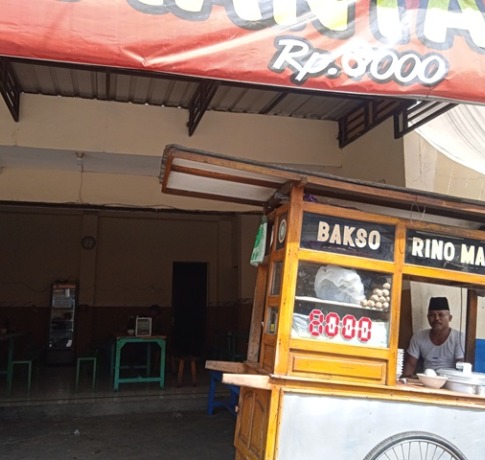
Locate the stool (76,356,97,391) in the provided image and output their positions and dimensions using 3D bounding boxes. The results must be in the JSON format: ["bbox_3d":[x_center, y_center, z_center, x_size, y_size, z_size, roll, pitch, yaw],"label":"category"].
[{"bbox_3d":[-2.139,1.977,6.845,0.260,0.440,0.270,2,-9,-13],"label":"stool"}]

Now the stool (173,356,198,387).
[{"bbox_3d":[-0.830,2.050,7.242,0.320,0.430,0.320,2,-9,-13],"label":"stool"}]

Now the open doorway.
[{"bbox_3d":[-1.174,1.783,11.050,0.840,2.120,0.120,2,-9,-13],"label":"open doorway"}]

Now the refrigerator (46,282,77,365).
[{"bbox_3d":[-3.605,1.882,9.990,0.510,1.600,0.520,2,-9,-13],"label":"refrigerator"}]

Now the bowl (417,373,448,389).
[{"bbox_3d":[1.026,0.817,2.670,0.170,0.072,0.170,7,-10,1],"label":"bowl"}]

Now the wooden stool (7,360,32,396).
[{"bbox_3d":[-2.883,1.928,6.520,0.260,0.430,0.270,2,-9,-13],"label":"wooden stool"}]

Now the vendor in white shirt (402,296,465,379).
[{"bbox_3d":[1.424,1.165,3.513,0.520,1.367,0.620,-1,-9,7],"label":"vendor in white shirt"}]

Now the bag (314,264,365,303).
[{"bbox_3d":[0.518,0.289,2.650,0.260,0.185,0.220,9,-10,-10],"label":"bag"}]

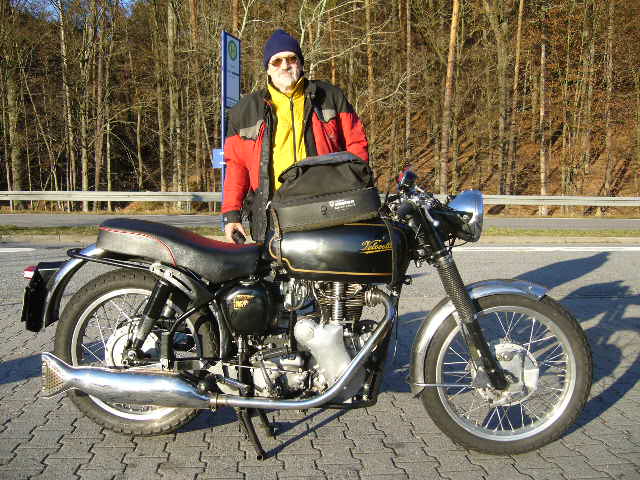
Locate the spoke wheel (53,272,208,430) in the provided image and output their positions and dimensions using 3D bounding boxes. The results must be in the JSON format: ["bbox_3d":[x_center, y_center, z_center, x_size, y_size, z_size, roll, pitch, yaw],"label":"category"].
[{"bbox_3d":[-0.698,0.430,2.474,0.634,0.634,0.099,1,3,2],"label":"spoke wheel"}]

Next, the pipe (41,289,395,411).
[{"bbox_3d":[-0.366,0.383,2.308,1.242,0.413,0.238,1,3,2],"label":"pipe"}]

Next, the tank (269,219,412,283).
[{"bbox_3d":[0.074,0.033,2.418,0.535,0.238,0.267,1,3,2],"label":"tank"}]

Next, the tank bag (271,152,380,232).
[{"bbox_3d":[0.026,-0.195,2.407,0.386,0.252,0.267,-8,3,3],"label":"tank bag"}]

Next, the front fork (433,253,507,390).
[{"bbox_3d":[0.553,0.287,2.411,0.084,0.554,0.238,-24,-1,10],"label":"front fork"}]

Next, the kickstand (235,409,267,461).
[{"bbox_3d":[-0.254,0.694,2.365,0.109,0.238,0.059,1,3,2],"label":"kickstand"}]

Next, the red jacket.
[{"bbox_3d":[-0.105,-0.341,2.772,0.624,0.713,0.356,0,3,-2],"label":"red jacket"}]

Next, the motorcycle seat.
[{"bbox_3d":[-0.503,0.034,2.443,0.604,0.228,0.247,1,3,2],"label":"motorcycle seat"}]

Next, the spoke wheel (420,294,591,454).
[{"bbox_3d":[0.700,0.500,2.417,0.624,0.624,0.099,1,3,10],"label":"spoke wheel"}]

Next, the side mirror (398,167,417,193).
[{"bbox_3d":[0.357,-0.249,2.668,0.059,0.109,0.099,-1,3,-20],"label":"side mirror"}]

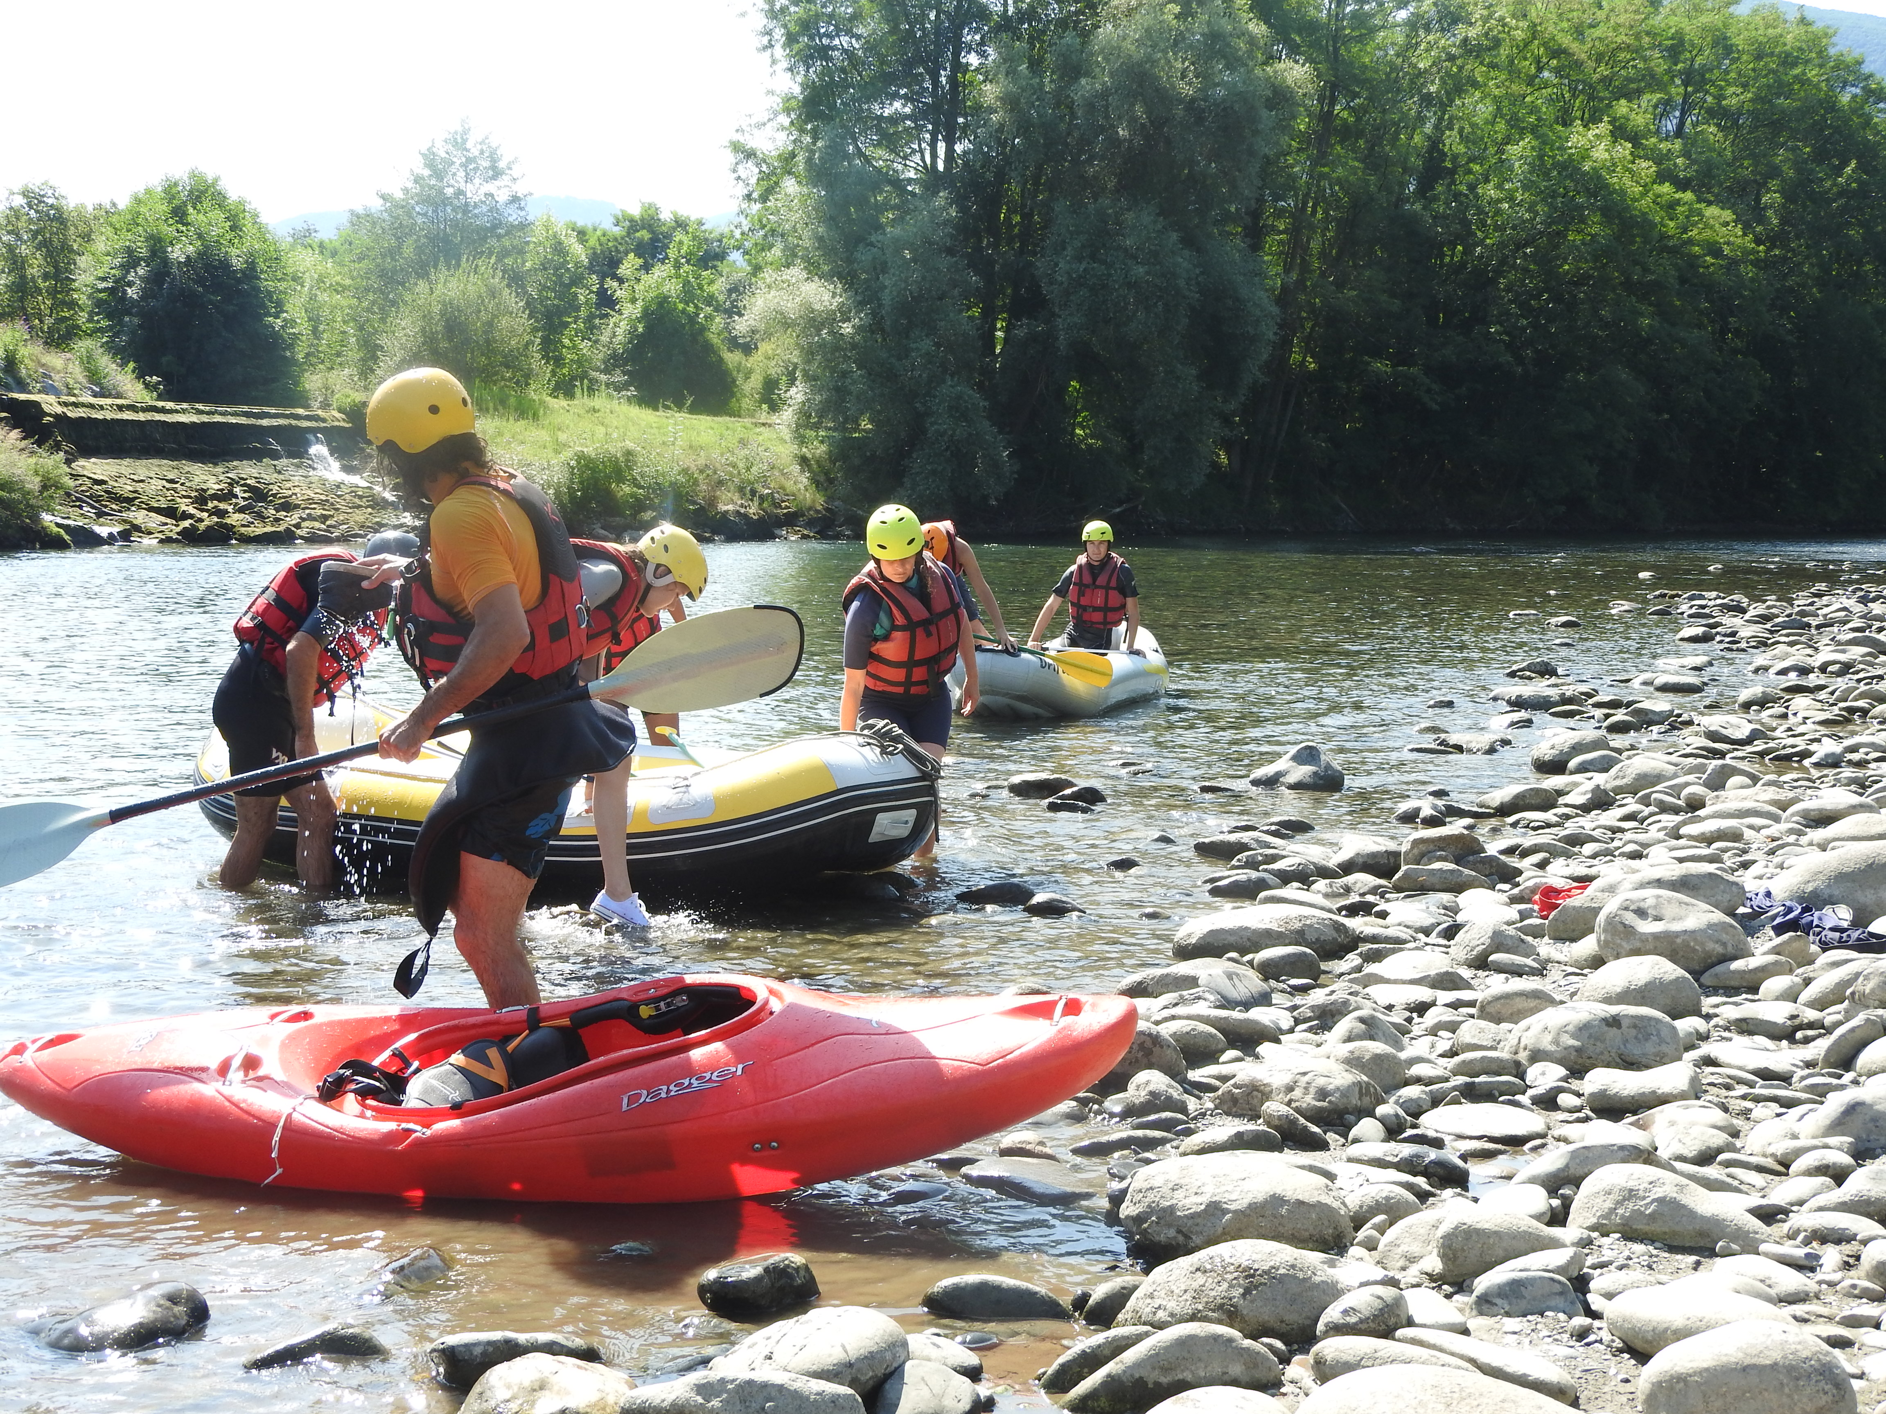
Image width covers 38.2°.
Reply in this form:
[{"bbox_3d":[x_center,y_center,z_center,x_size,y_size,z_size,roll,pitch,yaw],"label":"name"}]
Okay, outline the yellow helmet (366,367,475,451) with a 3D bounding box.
[{"bbox_3d":[-1.285,-0.728,6.700,0.275,0.190,0.225,-7,1,18],"label":"yellow helmet"}]

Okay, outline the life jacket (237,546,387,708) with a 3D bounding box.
[{"bbox_3d":[-2.346,-0.276,10.100,0.340,0.520,0.450,44,-6,-9],"label":"life jacket"}]

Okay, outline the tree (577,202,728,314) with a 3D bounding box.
[{"bbox_3d":[-9.034,-12.528,85.000,4.900,6.400,4.900,0,4,0],"label":"tree"}]

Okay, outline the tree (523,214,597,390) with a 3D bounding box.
[{"bbox_3d":[-9.123,-9.633,65.000,1.800,4.300,1.800,0,5,0],"label":"tree"}]

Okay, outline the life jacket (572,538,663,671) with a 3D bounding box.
[{"bbox_3d":[-1.297,-0.342,9.650,0.520,0.310,0.440,-38,0,7],"label":"life jacket"}]

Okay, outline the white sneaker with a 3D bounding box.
[{"bbox_3d":[-1.100,0.700,9.350,0.250,0.110,0.095,25,6,3],"label":"white sneaker"}]

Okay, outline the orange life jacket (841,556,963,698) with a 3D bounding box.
[{"bbox_3d":[-0.165,-0.315,10.700,0.460,0.530,0.320,-5,15,-11],"label":"orange life jacket"}]

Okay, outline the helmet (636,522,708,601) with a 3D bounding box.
[{"bbox_3d":[-0.896,-0.477,9.100,0.275,0.190,0.220,45,2,0],"label":"helmet"}]

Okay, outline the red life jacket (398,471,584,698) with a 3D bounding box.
[{"bbox_3d":[-1.136,-0.302,6.850,0.360,0.540,0.460,-6,5,18],"label":"red life jacket"}]

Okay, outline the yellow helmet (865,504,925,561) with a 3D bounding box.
[{"bbox_3d":[-0.188,-0.686,10.700,0.225,0.190,0.270,0,24,2],"label":"yellow helmet"}]

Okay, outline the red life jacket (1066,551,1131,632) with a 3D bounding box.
[{"bbox_3d":[1.079,-0.802,18.900,0.430,0.540,0.300,1,9,8],"label":"red life jacket"}]

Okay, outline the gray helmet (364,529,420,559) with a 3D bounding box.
[{"bbox_3d":[-2.061,-0.565,10.200,0.270,0.190,0.220,37,12,10],"label":"gray helmet"}]

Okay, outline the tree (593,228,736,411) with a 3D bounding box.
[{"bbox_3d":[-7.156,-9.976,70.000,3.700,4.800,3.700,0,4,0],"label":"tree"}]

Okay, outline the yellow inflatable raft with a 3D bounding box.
[{"bbox_3d":[-1.520,0.311,10.806,3.150,0.630,1.500,2,5,27],"label":"yellow inflatable raft"}]

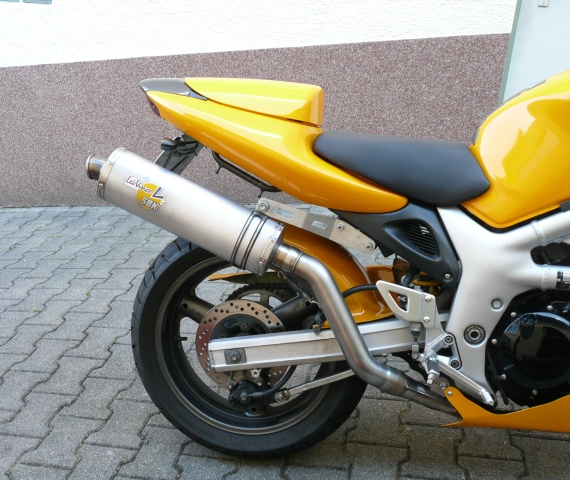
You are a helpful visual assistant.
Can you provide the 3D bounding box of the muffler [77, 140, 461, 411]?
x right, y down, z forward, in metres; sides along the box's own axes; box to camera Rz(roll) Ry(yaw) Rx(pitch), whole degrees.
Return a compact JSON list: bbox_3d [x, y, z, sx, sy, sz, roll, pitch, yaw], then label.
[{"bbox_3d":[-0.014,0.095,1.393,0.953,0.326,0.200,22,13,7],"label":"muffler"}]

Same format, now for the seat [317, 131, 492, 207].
[{"bbox_3d":[0.263,-0.170,1.454,0.390,0.157,0.270,0,9,12],"label":"seat"}]

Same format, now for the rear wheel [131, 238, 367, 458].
[{"bbox_3d":[-0.086,0.249,1.594,0.624,0.624,0.160,0,9,12],"label":"rear wheel"}]

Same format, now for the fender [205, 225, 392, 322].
[{"bbox_3d":[0.019,0.060,1.557,0.520,0.298,0.230,0,9,12],"label":"fender"}]

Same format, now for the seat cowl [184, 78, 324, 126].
[{"bbox_3d":[-0.071,-0.323,1.497,0.346,0.128,0.220,0,9,12],"label":"seat cowl"}]

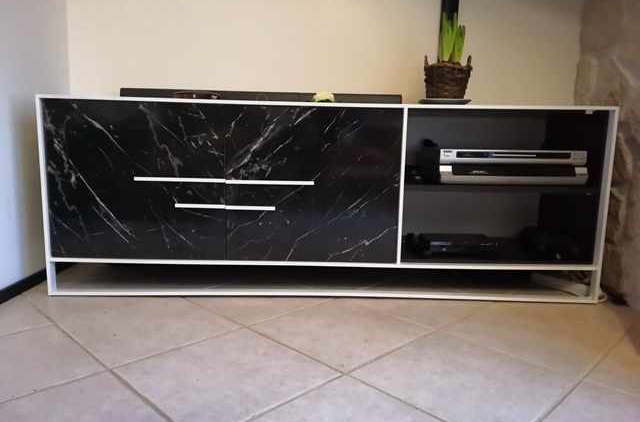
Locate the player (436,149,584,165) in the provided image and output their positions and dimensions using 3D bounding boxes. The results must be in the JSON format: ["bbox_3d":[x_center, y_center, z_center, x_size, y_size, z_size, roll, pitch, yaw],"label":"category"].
[{"bbox_3d":[0.562,-0.174,1.569,0.430,0.043,0.240,1,9,-1],"label":"player"}]

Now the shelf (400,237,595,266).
[{"bbox_3d":[0.514,0.134,1.638,0.565,0.020,0.375,1,9,-1],"label":"shelf"}]

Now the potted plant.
[{"bbox_3d":[0.384,-0.460,1.490,0.143,0.254,0.135,1,9,-1],"label":"potted plant"}]

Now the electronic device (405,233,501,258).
[{"bbox_3d":[0.436,0.102,1.629,0.265,0.044,0.170,1,9,-1],"label":"electronic device"}]

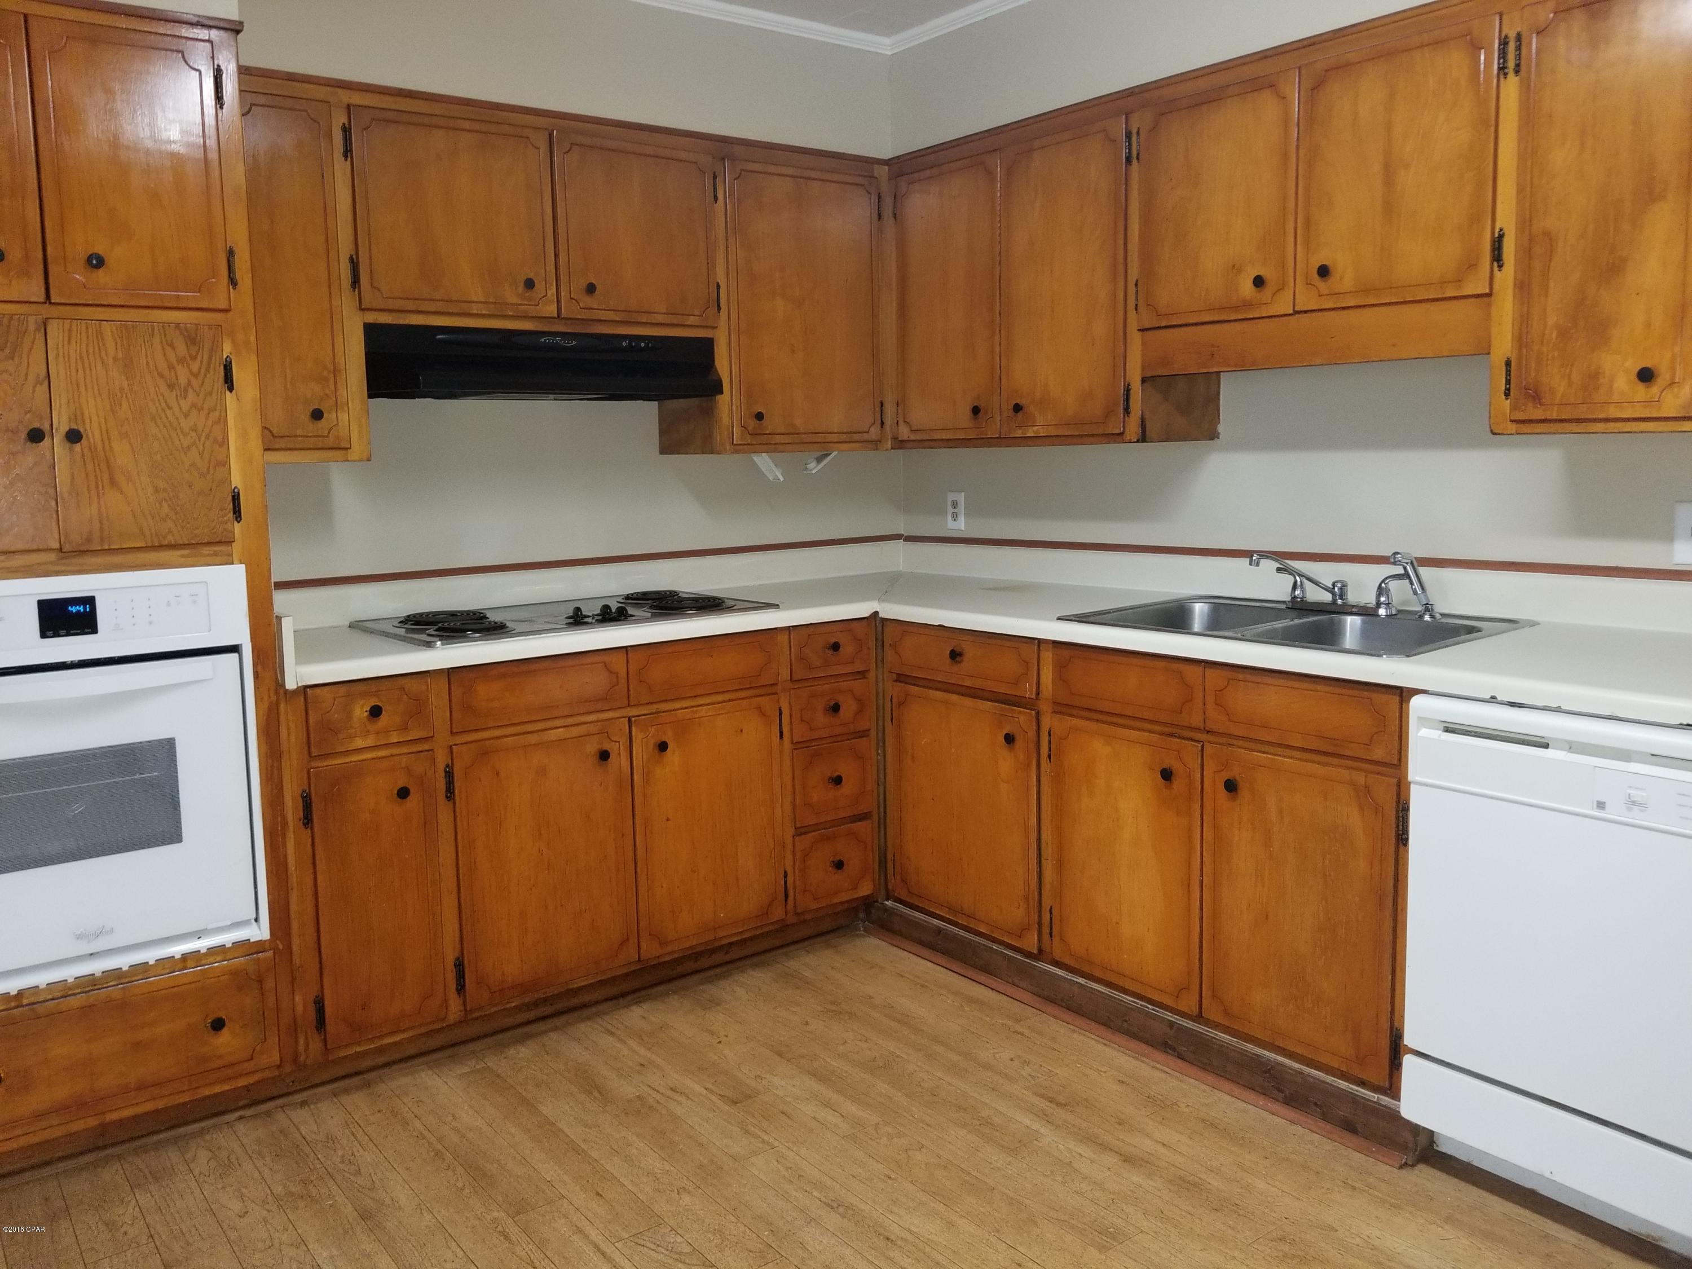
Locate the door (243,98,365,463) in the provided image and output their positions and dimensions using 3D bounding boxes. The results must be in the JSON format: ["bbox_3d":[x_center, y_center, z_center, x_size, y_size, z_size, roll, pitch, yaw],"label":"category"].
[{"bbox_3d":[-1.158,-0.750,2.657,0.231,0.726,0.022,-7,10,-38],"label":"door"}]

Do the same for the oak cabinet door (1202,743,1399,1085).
[{"bbox_3d":[0.868,0.525,2.453,0.022,0.582,0.403,-7,10,-38],"label":"oak cabinet door"}]

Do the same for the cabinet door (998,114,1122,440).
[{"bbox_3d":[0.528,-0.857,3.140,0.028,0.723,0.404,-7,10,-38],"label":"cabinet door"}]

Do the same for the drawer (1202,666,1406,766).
[{"bbox_3d":[0.991,0.127,2.498,0.380,0.133,0.416,-7,10,-36],"label":"drawer"}]

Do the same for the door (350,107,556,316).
[{"bbox_3d":[-0.874,-0.939,2.863,0.460,0.422,0.022,-7,10,-38],"label":"door"}]

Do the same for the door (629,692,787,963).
[{"bbox_3d":[-0.329,0.454,3.064,0.415,0.577,0.022,-7,10,-38],"label":"door"}]

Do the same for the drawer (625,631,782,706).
[{"bbox_3d":[-0.462,0.056,3.176,0.411,0.135,0.430,-7,10,-38],"label":"drawer"}]

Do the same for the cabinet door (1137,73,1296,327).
[{"bbox_3d":[0.812,-0.933,2.787,0.022,0.490,0.405,-7,10,-38],"label":"cabinet door"}]

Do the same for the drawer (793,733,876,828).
[{"bbox_3d":[-0.164,0.362,3.451,0.252,0.204,0.430,-7,10,-38],"label":"drawer"}]

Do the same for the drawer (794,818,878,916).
[{"bbox_3d":[-0.161,0.585,3.479,0.254,0.203,0.430,-7,10,-38],"label":"drawer"}]

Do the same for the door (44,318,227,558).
[{"bbox_3d":[-1.239,-0.349,2.240,0.281,0.389,0.022,-7,10,-38],"label":"door"}]

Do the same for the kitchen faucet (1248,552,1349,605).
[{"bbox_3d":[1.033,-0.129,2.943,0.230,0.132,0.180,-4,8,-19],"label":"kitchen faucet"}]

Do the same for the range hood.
[{"bbox_3d":[-0.763,-0.680,3.211,0.918,0.155,0.430,-7,10,-36],"label":"range hood"}]

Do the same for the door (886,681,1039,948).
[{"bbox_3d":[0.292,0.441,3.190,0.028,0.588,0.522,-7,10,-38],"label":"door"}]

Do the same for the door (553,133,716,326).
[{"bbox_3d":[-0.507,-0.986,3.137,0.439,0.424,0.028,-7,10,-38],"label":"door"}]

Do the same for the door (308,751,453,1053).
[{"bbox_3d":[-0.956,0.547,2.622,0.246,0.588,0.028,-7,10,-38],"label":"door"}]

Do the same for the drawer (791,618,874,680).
[{"bbox_3d":[-0.146,0.021,3.444,0.253,0.134,0.380,-7,10,-36],"label":"drawer"}]

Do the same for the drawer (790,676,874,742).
[{"bbox_3d":[-0.143,0.176,3.464,0.256,0.141,0.380,-7,10,-36],"label":"drawer"}]

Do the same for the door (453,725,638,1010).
[{"bbox_3d":[-0.656,0.497,2.807,0.410,0.577,0.022,-7,10,-38],"label":"door"}]

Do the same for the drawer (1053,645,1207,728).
[{"bbox_3d":[0.761,0.084,2.836,0.430,0.146,0.404,-7,10,-38],"label":"drawer"}]

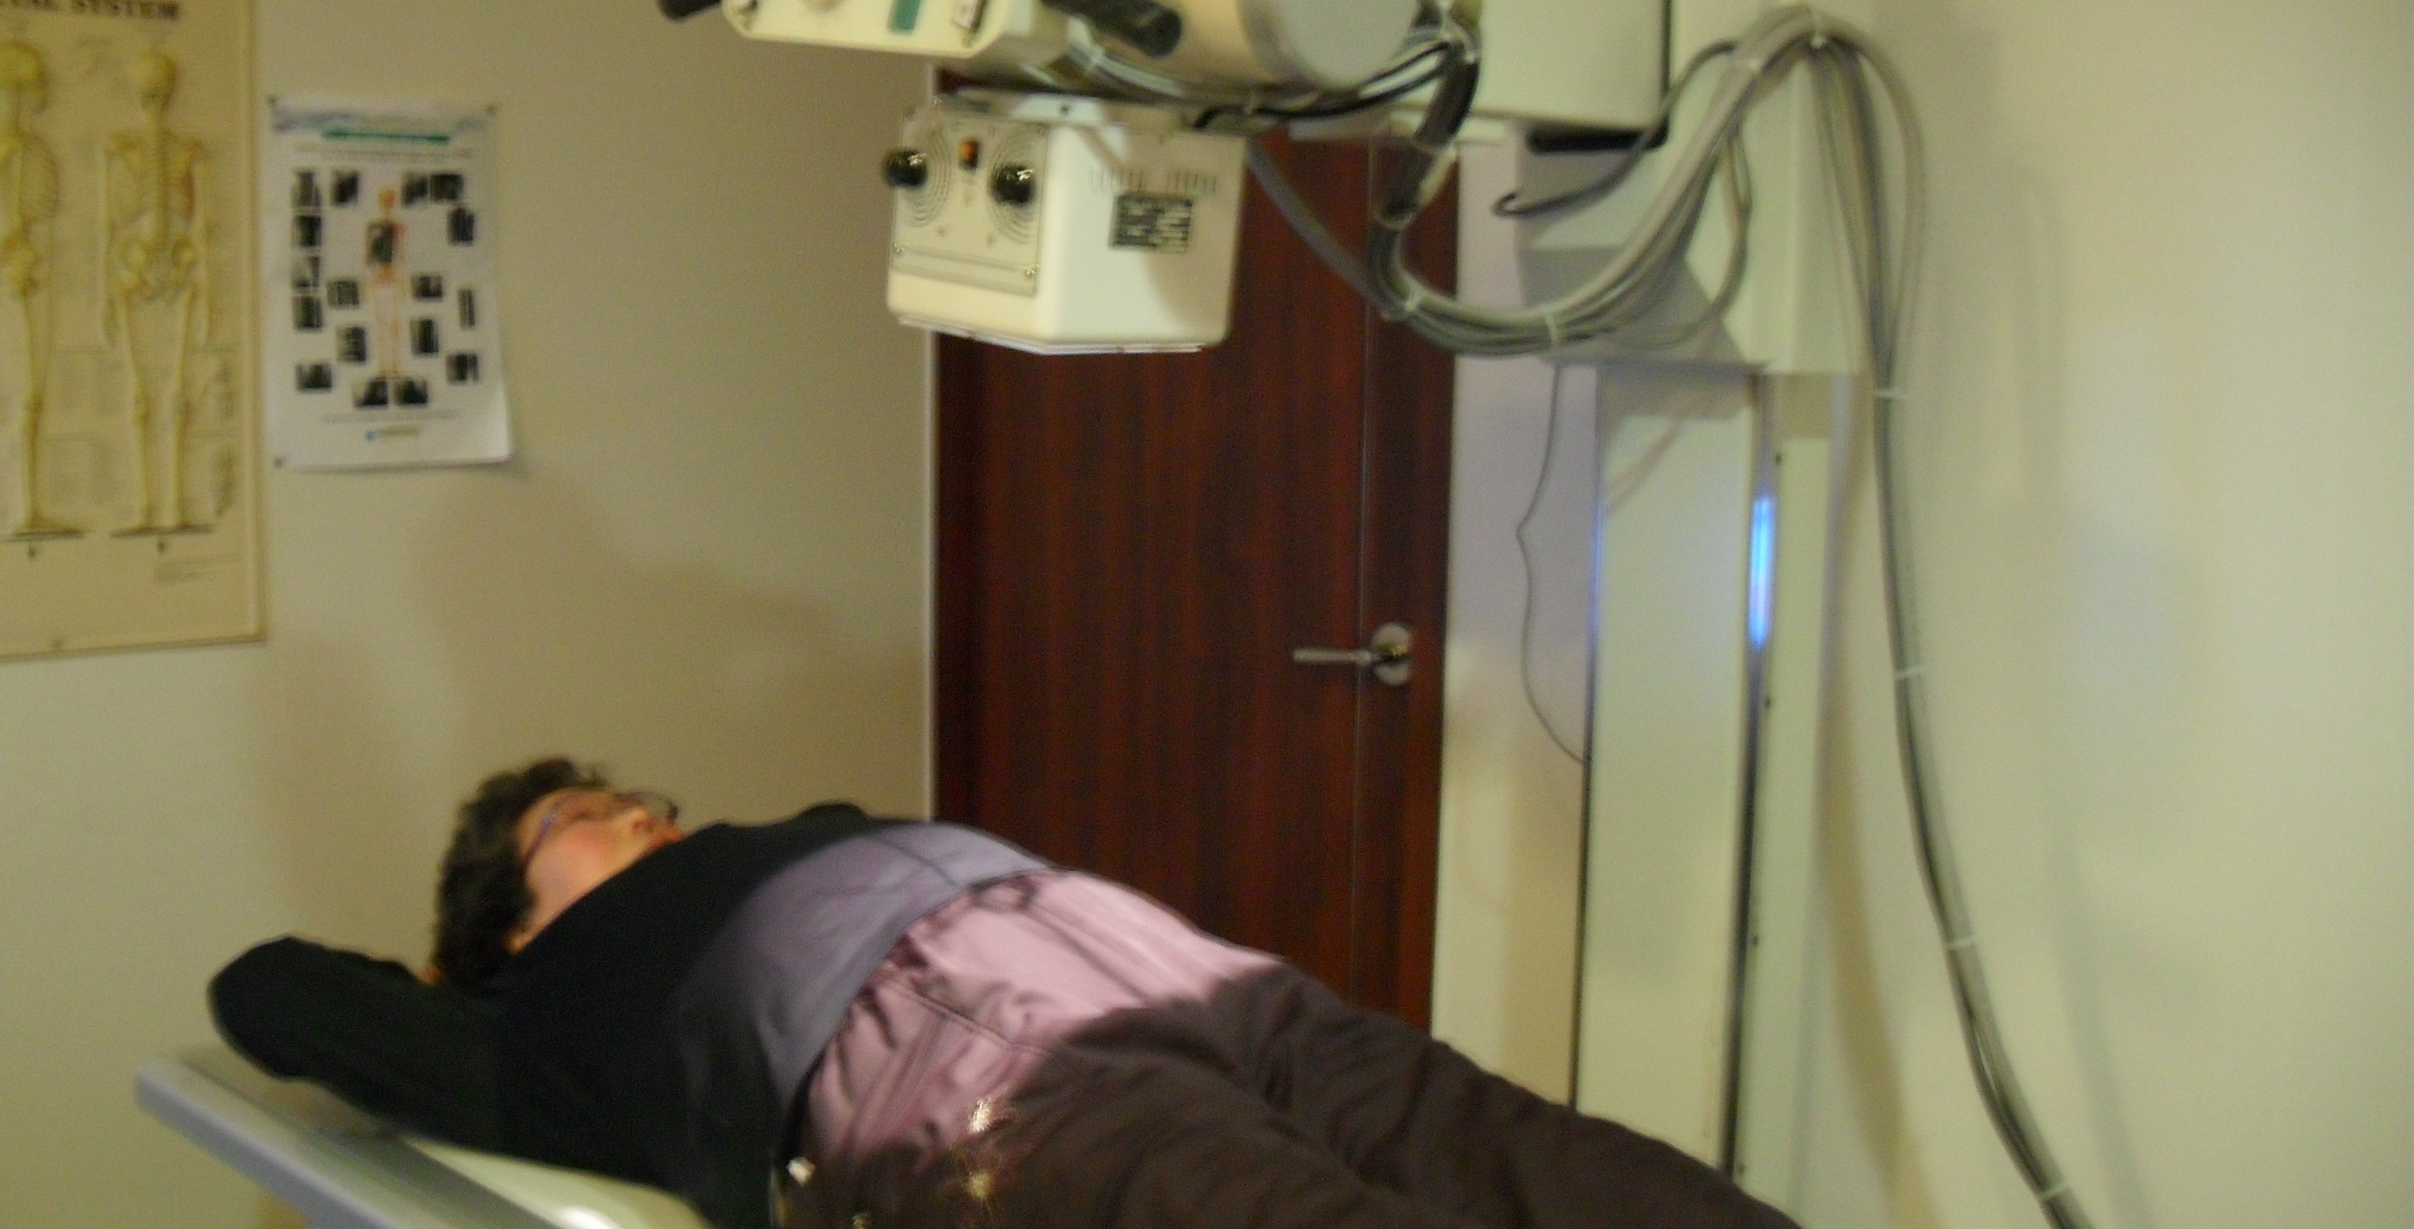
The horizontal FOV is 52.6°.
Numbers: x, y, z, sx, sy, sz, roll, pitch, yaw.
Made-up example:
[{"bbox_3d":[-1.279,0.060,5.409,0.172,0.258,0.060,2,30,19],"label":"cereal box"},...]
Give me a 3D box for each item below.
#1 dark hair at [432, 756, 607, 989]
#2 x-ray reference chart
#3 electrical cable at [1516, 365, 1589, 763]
[{"bbox_3d":[-0.661,0.252,2.372,0.220,0.210,0.200,36,15,38],"label":"dark hair"},{"bbox_3d":[-0.964,-0.391,2.897,0.290,0.418,0.010,-5,9,-44],"label":"x-ray reference chart"},{"bbox_3d":[0.355,-0.052,2.521,0.030,0.420,0.090,-5,9,-44],"label":"electrical cable"}]

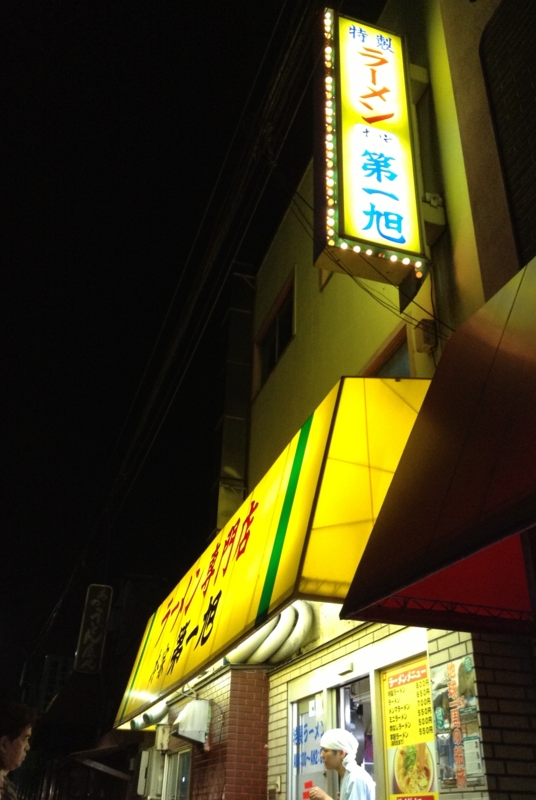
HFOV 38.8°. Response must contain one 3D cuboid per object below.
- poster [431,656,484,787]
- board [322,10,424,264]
[{"bbox_3d":[0.956,1.656,3.908,0.025,0.605,0.420,10,-30,-15],"label":"poster"},{"bbox_3d":[0.779,-2.090,6.121,0.815,2.664,0.240,10,-30,-15],"label":"board"}]

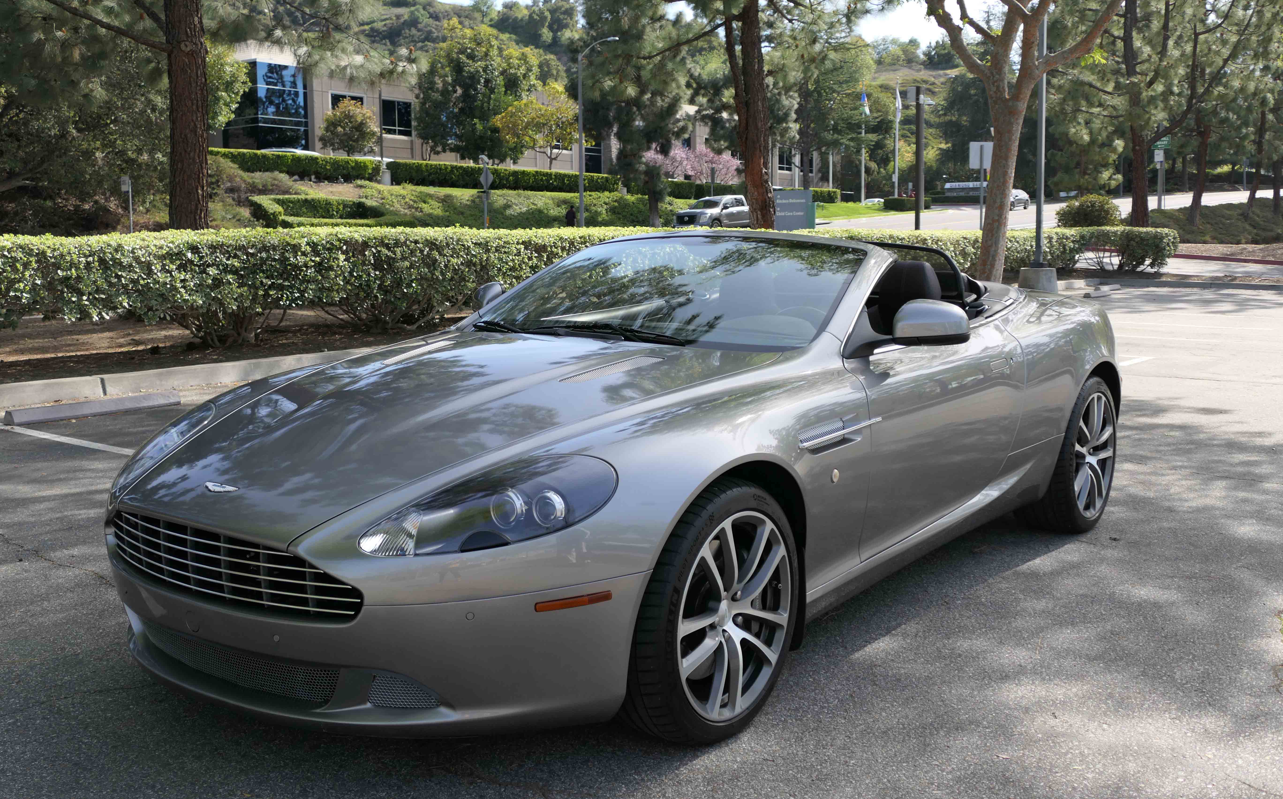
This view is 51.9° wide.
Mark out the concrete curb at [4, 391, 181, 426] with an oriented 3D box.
[{"bbox_3d":[-3.689,0.049,8.941,0.130,0.110,1.200,6,10,36],"label":"concrete curb"}]

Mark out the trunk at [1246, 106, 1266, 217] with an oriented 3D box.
[{"bbox_3d":[25.608,-9.871,55.000,0.750,4.700,0.450,3,7,25],"label":"trunk"}]

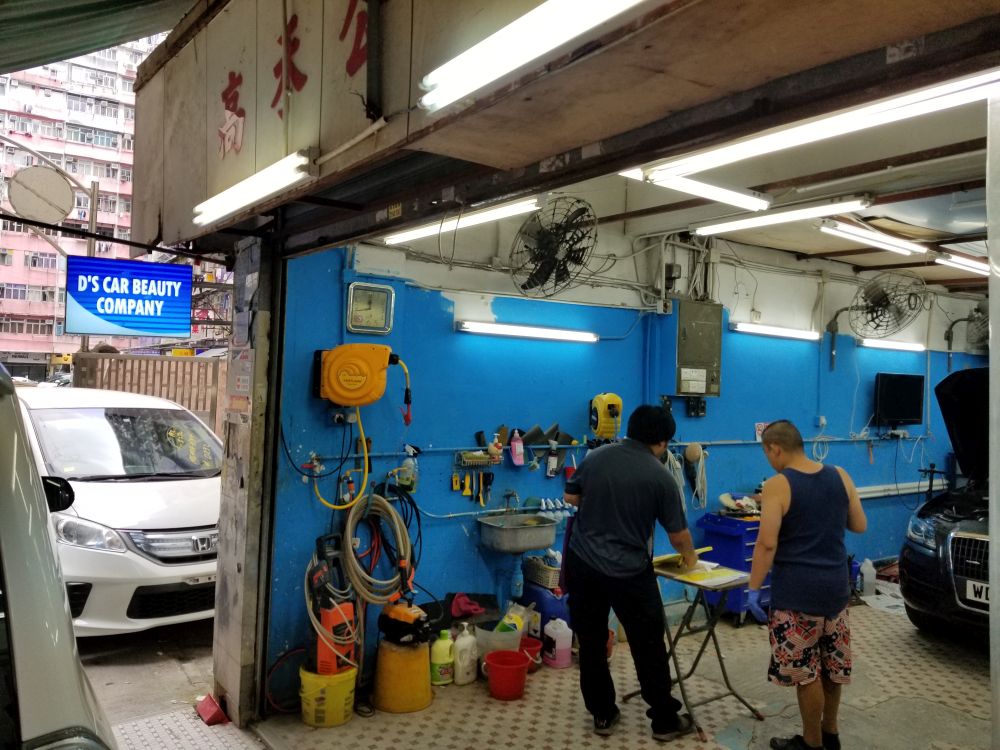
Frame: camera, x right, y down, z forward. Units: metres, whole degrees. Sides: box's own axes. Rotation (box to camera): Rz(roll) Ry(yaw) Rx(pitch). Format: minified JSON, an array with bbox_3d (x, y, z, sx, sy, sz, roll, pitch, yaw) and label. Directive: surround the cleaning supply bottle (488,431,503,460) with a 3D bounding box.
[{"bbox_3d":[-0.025,0.468,4.785,0.090,0.185,0.070,3,-2,-35],"label":"cleaning supply bottle"}]

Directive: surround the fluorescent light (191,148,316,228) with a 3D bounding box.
[{"bbox_3d":[-1.006,-0.721,2.961,0.080,0.100,1.240,3,-2,-40],"label":"fluorescent light"}]

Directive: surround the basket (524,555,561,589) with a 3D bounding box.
[{"bbox_3d":[0.348,1.288,4.904,0.320,0.140,0.270,3,-1,-28],"label":"basket"}]

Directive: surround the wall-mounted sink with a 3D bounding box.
[{"bbox_3d":[0.114,1.015,4.786,0.450,0.165,0.350,3,-2,-35],"label":"wall-mounted sink"}]

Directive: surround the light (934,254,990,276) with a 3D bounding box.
[{"bbox_3d":[3.837,-0.875,6.035,1.220,0.085,0.150,3,-2,-36],"label":"light"}]

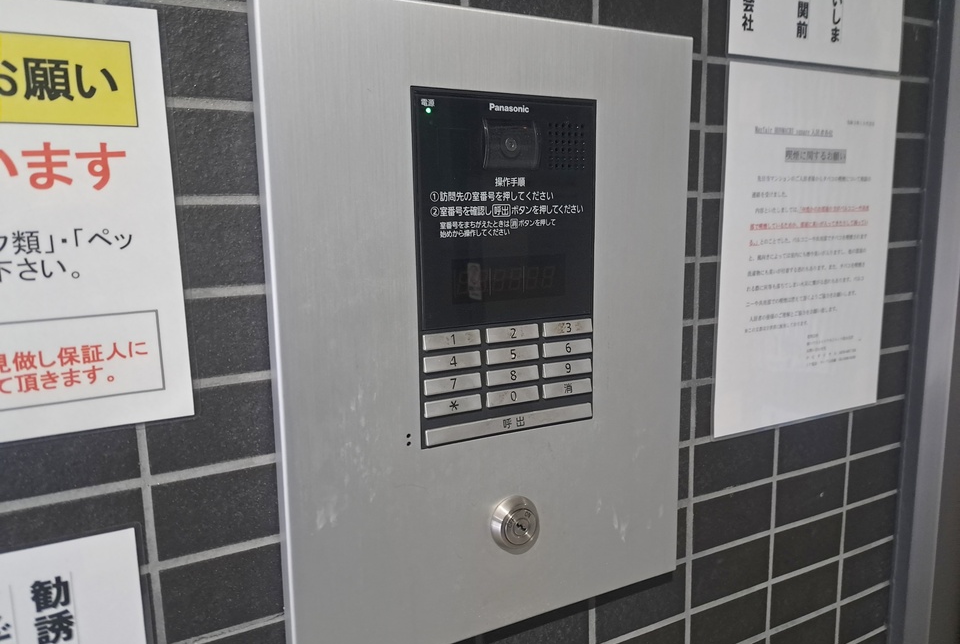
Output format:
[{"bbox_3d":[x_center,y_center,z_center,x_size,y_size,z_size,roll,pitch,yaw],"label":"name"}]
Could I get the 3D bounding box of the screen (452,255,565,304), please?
[{"bbox_3d":[0.020,-0.028,0.427,0.082,0.028,0.003,-6,10,-26],"label":"screen"}]

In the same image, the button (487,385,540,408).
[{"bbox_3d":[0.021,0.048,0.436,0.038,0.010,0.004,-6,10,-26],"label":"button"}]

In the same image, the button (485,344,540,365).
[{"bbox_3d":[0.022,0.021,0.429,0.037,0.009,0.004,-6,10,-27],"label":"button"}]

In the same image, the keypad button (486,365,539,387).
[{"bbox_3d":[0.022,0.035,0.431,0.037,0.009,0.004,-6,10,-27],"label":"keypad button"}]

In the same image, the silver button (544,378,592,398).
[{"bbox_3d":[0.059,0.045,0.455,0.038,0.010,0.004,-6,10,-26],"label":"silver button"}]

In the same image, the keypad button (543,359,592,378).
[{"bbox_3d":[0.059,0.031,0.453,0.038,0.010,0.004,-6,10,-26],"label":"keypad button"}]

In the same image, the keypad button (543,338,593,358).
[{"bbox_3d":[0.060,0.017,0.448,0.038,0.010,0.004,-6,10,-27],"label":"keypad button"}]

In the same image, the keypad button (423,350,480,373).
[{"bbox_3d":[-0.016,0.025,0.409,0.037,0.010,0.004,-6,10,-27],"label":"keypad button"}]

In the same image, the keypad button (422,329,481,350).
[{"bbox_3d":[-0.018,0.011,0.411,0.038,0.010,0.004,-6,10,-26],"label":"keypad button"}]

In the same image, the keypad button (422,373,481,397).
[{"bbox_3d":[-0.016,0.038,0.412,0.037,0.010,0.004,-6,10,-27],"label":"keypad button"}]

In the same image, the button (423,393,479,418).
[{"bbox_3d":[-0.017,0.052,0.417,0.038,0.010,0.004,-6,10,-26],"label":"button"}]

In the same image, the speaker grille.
[{"bbox_3d":[0.056,-0.113,0.429,0.030,0.029,0.003,-6,10,-27],"label":"speaker grille"}]

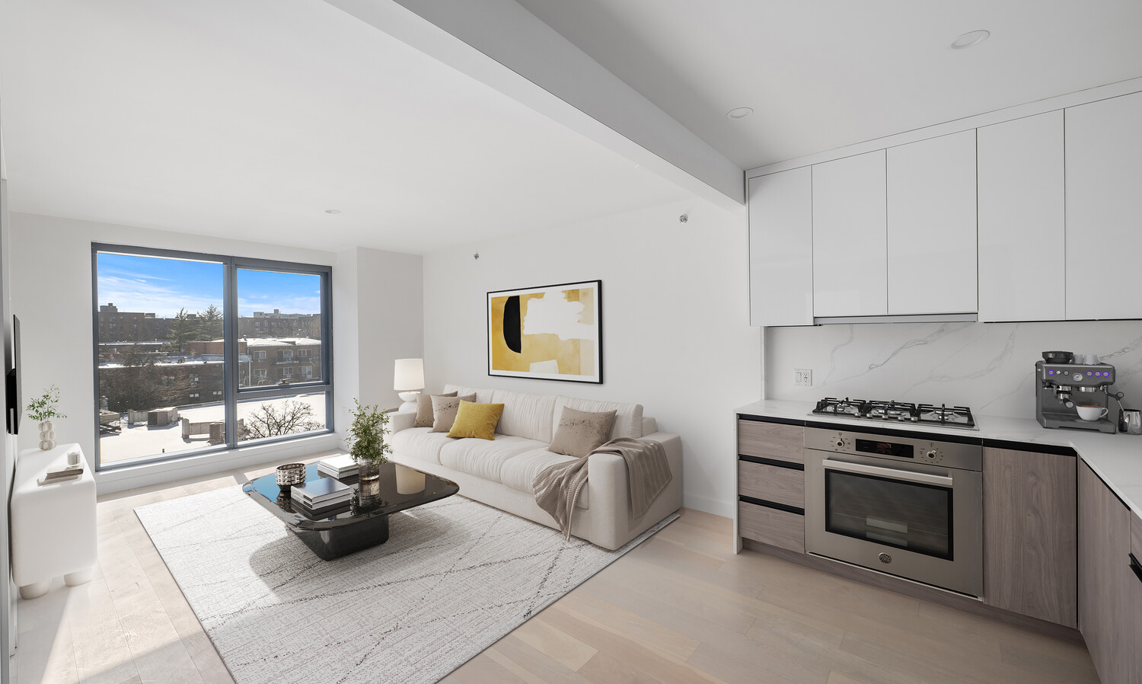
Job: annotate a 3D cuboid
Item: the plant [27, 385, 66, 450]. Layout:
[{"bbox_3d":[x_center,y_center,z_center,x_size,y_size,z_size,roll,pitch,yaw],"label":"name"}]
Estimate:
[{"bbox_3d":[-4.177,0.595,3.529,0.220,0.515,0.220,0,1,40],"label":"plant"}]

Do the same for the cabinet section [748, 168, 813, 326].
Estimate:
[{"bbox_3d":[1.467,-0.606,3.017,0.381,0.993,0.340,0,1,39],"label":"cabinet section"}]

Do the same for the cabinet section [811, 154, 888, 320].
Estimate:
[{"bbox_3d":[1.762,-0.626,2.780,0.377,0.948,0.340,0,1,39],"label":"cabinet section"}]

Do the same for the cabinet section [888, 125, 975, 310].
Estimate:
[{"bbox_3d":[2.058,-0.625,2.542,0.379,0.947,0.340,0,1,39],"label":"cabinet section"}]

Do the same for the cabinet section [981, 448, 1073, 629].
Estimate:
[{"bbox_3d":[2.252,0.864,2.239,0.295,0.738,0.590,0,1,39],"label":"cabinet section"}]

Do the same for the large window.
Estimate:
[{"bbox_3d":[-3.734,0.121,4.910,0.110,2.140,2.105,0,1,40],"label":"large window"}]

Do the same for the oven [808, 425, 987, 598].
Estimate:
[{"bbox_3d":[1.821,0.854,2.534,0.757,0.735,0.610,0,1,40],"label":"oven"}]

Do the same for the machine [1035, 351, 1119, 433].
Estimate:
[{"bbox_3d":[2.504,0.235,2.209,0.235,0.373,0.300,0,1,40],"label":"machine"}]

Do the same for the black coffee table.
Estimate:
[{"bbox_3d":[-1.690,1.209,3.287,1.560,0.355,1.020,0,1,40],"label":"black coffee table"}]

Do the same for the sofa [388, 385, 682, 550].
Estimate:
[{"bbox_3d":[-0.569,0.930,4.238,3.060,0.860,0.970,0,1,40],"label":"sofa"}]

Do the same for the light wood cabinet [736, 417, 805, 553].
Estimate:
[{"bbox_3d":[1.405,0.913,2.935,0.396,0.870,0.610,0,1,40],"label":"light wood cabinet"}]

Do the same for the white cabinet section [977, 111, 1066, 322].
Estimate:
[{"bbox_3d":[2.325,-0.604,2.328,0.305,0.994,0.340,0,1,39],"label":"white cabinet section"}]

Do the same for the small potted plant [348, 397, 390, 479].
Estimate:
[{"bbox_3d":[-1.507,0.721,3.311,0.270,0.605,0.270,0,1,40],"label":"small potted plant"}]

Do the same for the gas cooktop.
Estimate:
[{"bbox_3d":[1.854,0.400,2.581,0.750,0.058,0.510,0,1,40],"label":"gas cooktop"}]

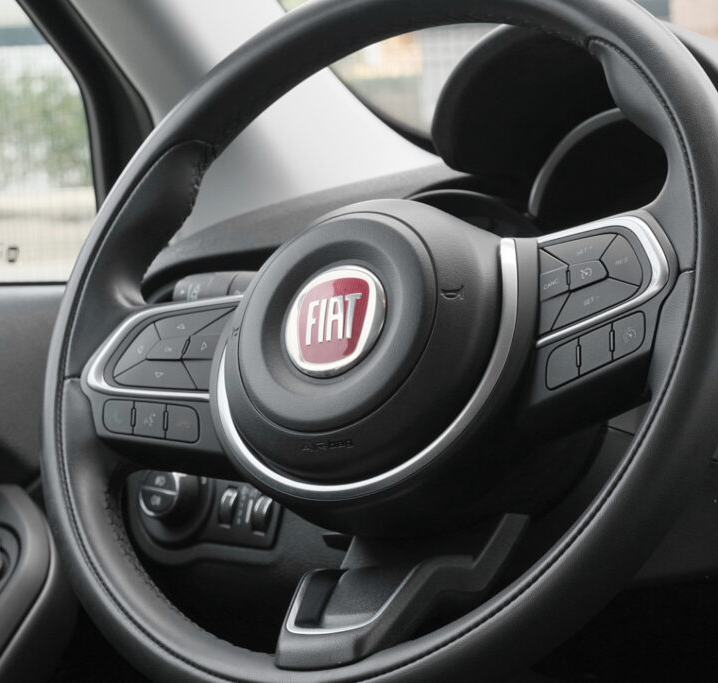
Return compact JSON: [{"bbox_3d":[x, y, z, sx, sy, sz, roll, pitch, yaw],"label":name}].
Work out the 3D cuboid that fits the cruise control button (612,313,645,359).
[{"bbox_3d":[0.112,-0.002,0.787,0.007,0.017,0.017,16,-24,-42],"label":"cruise control button"}]

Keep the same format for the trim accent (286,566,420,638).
[{"bbox_3d":[-0.007,0.110,0.827,0.058,0.009,0.042,-10,35,32],"label":"trim accent"}]

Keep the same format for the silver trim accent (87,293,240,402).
[{"bbox_3d":[-0.095,0.006,0.938,0.077,0.059,0.013,-4,-32,22],"label":"silver trim accent"}]

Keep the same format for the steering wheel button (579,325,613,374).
[{"bbox_3d":[0.100,0.004,0.798,0.007,0.018,0.018,16,-24,-42],"label":"steering wheel button"}]

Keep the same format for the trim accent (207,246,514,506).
[{"bbox_3d":[-0.001,0.016,0.862,0.166,0.114,0.015,-10,-28,32],"label":"trim accent"}]

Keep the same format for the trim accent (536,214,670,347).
[{"bbox_3d":[0.101,-0.028,0.812,0.076,0.058,0.013,-17,-38,42],"label":"trim accent"}]

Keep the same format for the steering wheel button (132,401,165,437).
[{"bbox_3d":[-0.099,0.038,0.926,0.018,0.018,0.007,-4,-17,22],"label":"steering wheel button"}]

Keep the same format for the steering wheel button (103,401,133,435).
[{"bbox_3d":[-0.115,0.038,0.933,0.017,0.017,0.007,-4,-17,22],"label":"steering wheel button"}]

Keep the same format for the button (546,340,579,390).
[{"bbox_3d":[0.087,0.010,0.809,0.007,0.018,0.018,16,-24,-42],"label":"button"}]

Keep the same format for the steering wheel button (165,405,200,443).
[{"bbox_3d":[-0.082,0.039,0.918,0.018,0.018,0.007,-4,-17,22],"label":"steering wheel button"}]

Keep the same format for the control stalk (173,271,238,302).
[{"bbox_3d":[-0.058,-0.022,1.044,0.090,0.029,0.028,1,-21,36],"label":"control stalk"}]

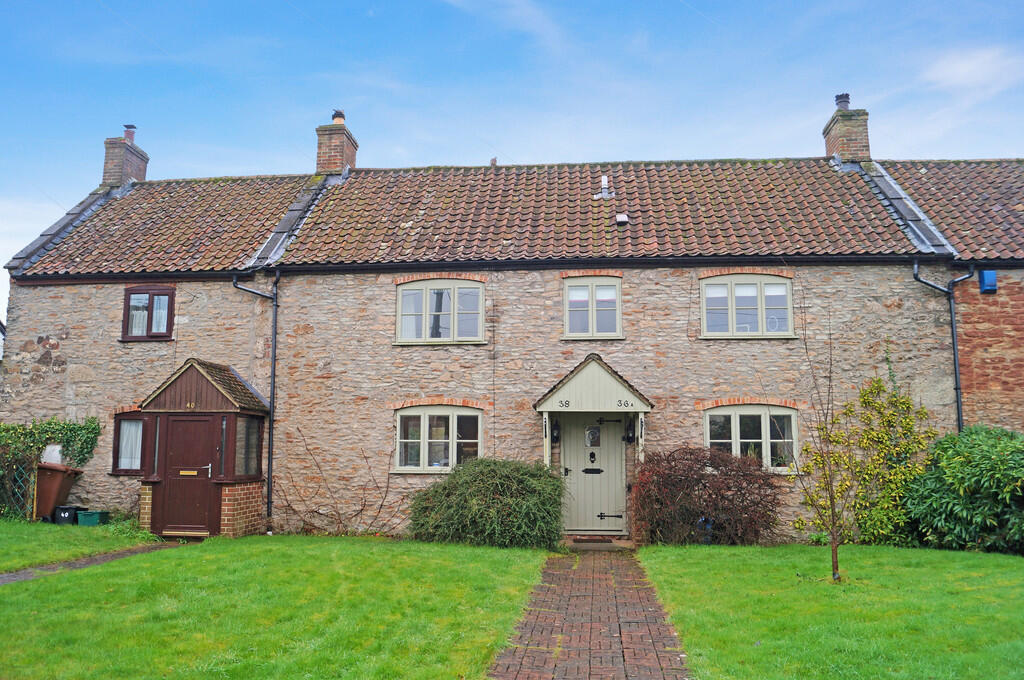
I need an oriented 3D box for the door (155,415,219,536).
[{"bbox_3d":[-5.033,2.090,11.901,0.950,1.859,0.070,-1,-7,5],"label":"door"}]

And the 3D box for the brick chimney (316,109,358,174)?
[{"bbox_3d":[-3.951,-4.398,17.328,0.641,1.692,1.020,-1,-7,3],"label":"brick chimney"}]

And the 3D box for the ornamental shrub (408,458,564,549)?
[{"bbox_3d":[-0.399,2.458,11.792,2.405,1.258,1.450,-1,-7,3],"label":"ornamental shrub"}]

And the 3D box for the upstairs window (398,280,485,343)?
[{"bbox_3d":[-1.182,-0.478,12.733,1.478,1.052,0.100,-1,-7,5],"label":"upstairs window"}]

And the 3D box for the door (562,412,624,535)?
[{"bbox_3d":[1.361,2.153,12.661,1.000,2.004,0.080,-1,-7,3],"label":"door"}]

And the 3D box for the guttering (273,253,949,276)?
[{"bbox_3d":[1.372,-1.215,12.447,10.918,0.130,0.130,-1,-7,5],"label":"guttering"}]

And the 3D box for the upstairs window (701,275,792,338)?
[{"bbox_3d":[3.912,-0.559,12.748,1.505,1.076,0.120,-1,-7,3],"label":"upstairs window"}]

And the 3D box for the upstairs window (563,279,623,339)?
[{"bbox_3d":[1.360,-0.540,12.891,1.021,1.054,0.120,-1,-7,3],"label":"upstairs window"}]

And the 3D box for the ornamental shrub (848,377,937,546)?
[{"bbox_3d":[5.670,1.783,11.437,1.140,2.452,0.620,-1,-7,5],"label":"ornamental shrub"}]

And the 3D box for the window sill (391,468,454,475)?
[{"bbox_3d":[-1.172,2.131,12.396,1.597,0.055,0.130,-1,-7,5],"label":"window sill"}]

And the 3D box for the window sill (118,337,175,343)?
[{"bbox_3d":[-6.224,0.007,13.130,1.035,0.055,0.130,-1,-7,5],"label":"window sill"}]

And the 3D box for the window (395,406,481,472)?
[{"bbox_3d":[-1.235,1.655,12.777,1.459,1.090,0.120,-1,-7,3],"label":"window"}]

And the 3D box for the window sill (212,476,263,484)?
[{"bbox_3d":[-4.354,2.246,12.283,0.381,0.070,1.090,-1,-7,5],"label":"window sill"}]

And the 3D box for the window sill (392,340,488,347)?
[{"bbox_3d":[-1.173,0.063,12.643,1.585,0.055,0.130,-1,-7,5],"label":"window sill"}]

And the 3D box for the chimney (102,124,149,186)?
[{"bbox_3d":[-8.413,-3.954,16.714,0.489,1.507,0.930,-1,-7,5],"label":"chimney"}]

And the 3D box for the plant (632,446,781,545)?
[{"bbox_3d":[2.911,2.321,11.668,2.120,1.389,1.350,-1,-7,3],"label":"plant"}]

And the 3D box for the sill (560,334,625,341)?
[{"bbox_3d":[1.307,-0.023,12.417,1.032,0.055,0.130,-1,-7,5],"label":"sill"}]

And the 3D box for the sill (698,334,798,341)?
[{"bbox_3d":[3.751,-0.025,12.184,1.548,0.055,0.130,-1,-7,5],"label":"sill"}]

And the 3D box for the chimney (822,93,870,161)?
[{"bbox_3d":[6.875,-4.293,15.764,0.615,1.620,0.950,-1,-7,5],"label":"chimney"}]

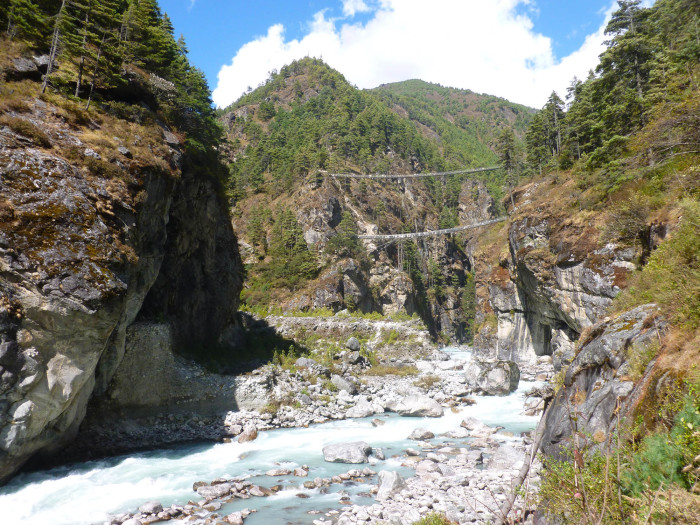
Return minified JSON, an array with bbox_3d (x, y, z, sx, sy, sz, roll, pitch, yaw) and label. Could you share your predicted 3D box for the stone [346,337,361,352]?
[{"bbox_3d":[0.510,12.280,85.000,2.050,2.100,1.950,0,-7,0],"label":"stone"}]

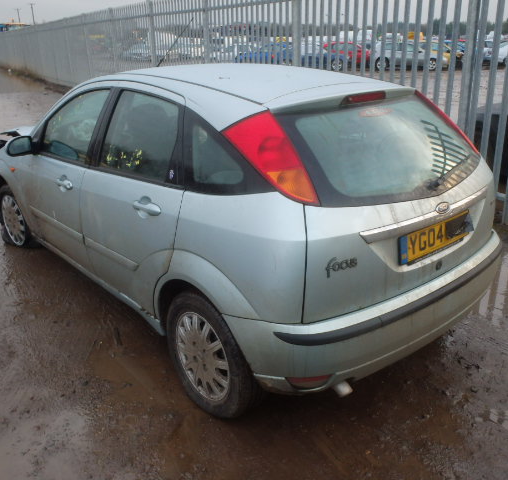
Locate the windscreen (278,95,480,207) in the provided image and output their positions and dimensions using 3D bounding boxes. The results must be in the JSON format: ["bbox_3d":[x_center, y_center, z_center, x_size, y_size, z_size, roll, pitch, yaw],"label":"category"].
[{"bbox_3d":[0.605,-0.404,2.246,1.150,0.080,0.530,-18,65,-37],"label":"windscreen"}]

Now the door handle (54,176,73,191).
[{"bbox_3d":[-1.126,-0.332,3.070,0.055,0.070,0.215,-18,26,-37],"label":"door handle"}]

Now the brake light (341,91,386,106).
[{"bbox_3d":[0.490,-0.629,2.293,0.280,0.038,0.040,-18,26,-37],"label":"brake light"}]

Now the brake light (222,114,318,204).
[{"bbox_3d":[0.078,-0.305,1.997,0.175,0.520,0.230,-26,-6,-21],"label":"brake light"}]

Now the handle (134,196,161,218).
[{"bbox_3d":[-0.479,-0.144,2.334,0.055,0.070,0.215,-18,26,-37],"label":"handle"}]

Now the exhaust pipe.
[{"bbox_3d":[0.351,0.588,2.075,0.053,0.053,0.085,-18,26,-37],"label":"exhaust pipe"}]

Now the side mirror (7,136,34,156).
[{"bbox_3d":[-1.500,-0.599,3.312,0.200,0.140,0.120,-18,26,-37],"label":"side mirror"}]

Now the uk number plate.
[{"bbox_3d":[0.775,-0.020,2.186,0.520,0.112,0.020,-18,18,-37],"label":"uk number plate"}]

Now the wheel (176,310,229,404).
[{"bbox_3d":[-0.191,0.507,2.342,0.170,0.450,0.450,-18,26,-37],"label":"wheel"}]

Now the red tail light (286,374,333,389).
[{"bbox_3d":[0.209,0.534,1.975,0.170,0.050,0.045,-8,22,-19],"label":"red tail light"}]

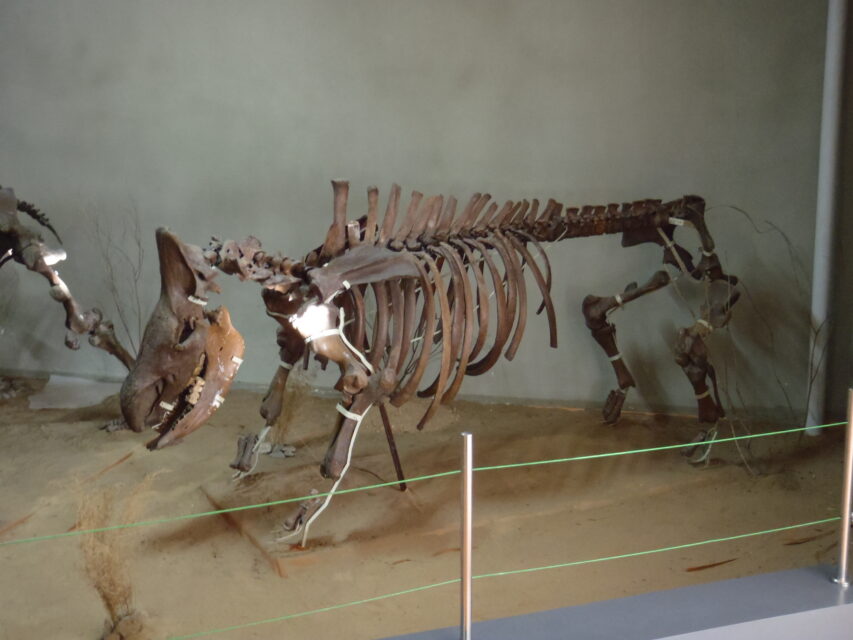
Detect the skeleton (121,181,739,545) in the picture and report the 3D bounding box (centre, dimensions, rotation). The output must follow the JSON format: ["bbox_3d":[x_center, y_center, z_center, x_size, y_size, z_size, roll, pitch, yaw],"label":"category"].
[{"bbox_3d":[0.168,0.046,4.674,3.020,1.345,0.860,-5,11,-28],"label":"skeleton"}]

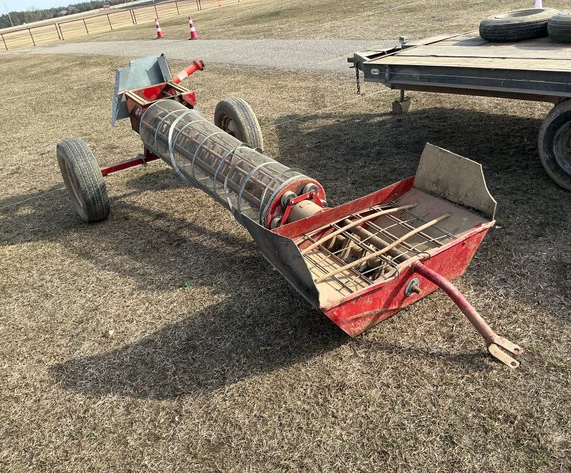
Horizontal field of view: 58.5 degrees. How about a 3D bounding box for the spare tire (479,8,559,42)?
[{"bbox_3d":[2.165,-1.945,4.710,0.690,0.180,0.690,3,29,24],"label":"spare tire"}]

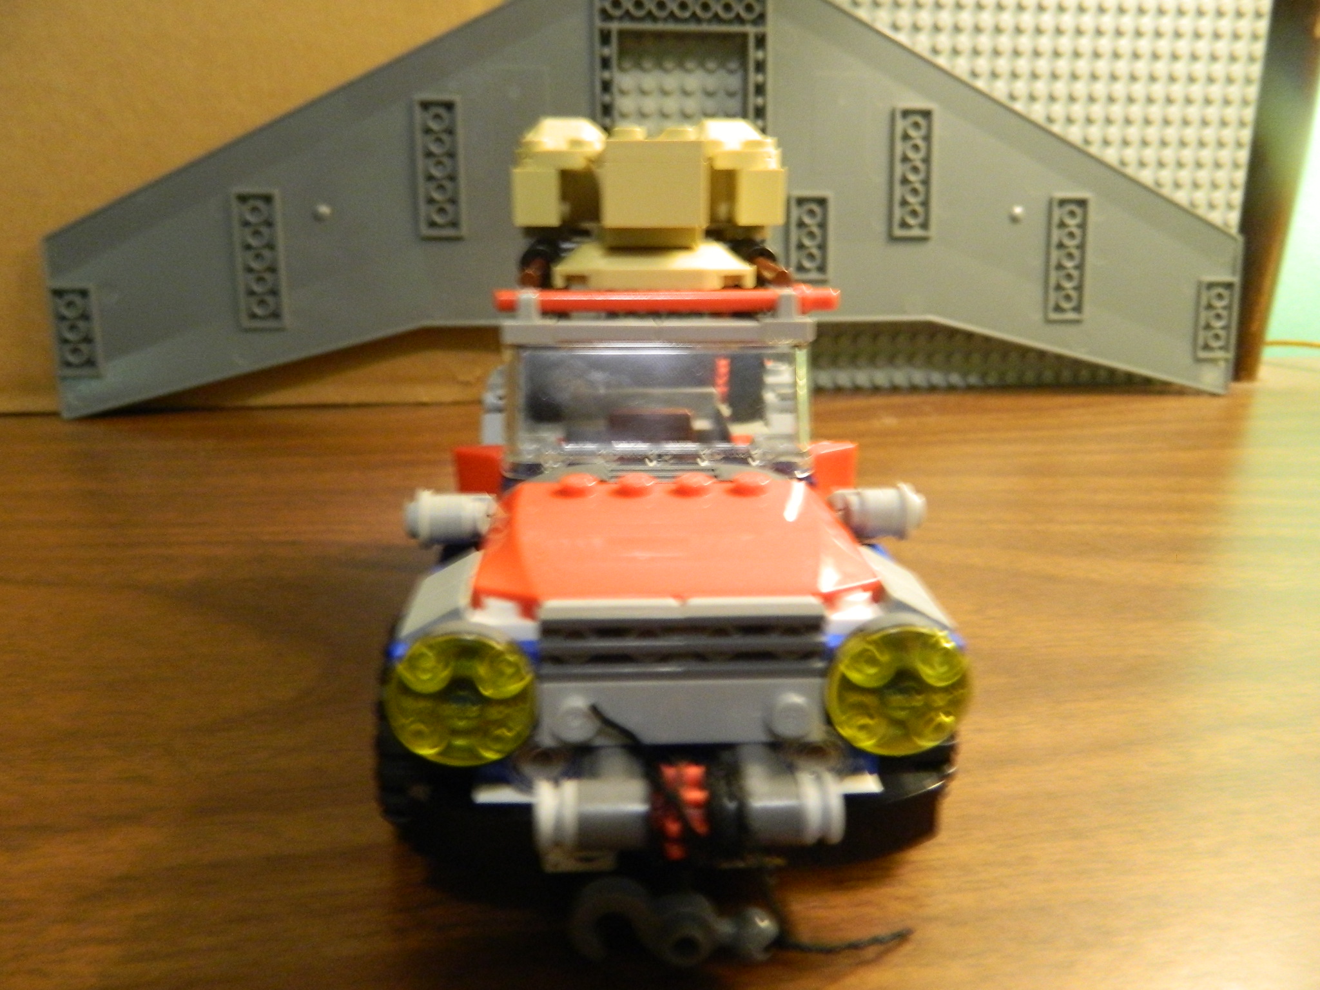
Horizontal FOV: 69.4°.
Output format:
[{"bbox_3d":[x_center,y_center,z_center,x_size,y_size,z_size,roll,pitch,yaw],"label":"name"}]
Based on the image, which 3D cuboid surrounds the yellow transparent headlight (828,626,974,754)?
[{"bbox_3d":[0.027,0.022,0.106,0.016,0.016,0.005,-1,24,-3],"label":"yellow transparent headlight"}]

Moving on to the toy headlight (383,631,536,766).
[{"bbox_3d":[-0.022,0.023,0.103,0.016,0.016,0.005,-1,24,-3],"label":"toy headlight"}]

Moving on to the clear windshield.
[{"bbox_3d":[0.000,-0.015,0.150,0.048,0.020,0.015,-1,20,-3],"label":"clear windshield"}]

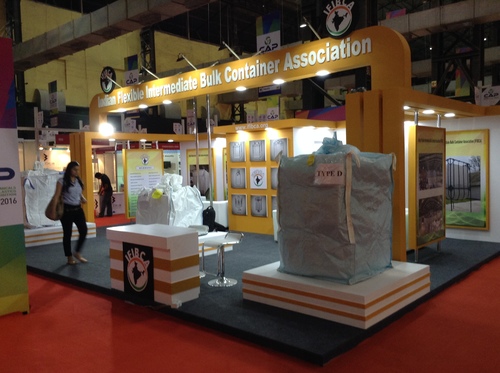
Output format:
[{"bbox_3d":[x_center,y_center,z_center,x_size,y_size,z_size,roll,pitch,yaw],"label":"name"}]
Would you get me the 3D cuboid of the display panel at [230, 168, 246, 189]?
[{"bbox_3d":[-0.260,-0.178,10.350,0.451,0.441,0.036,1,5,43],"label":"display panel"}]

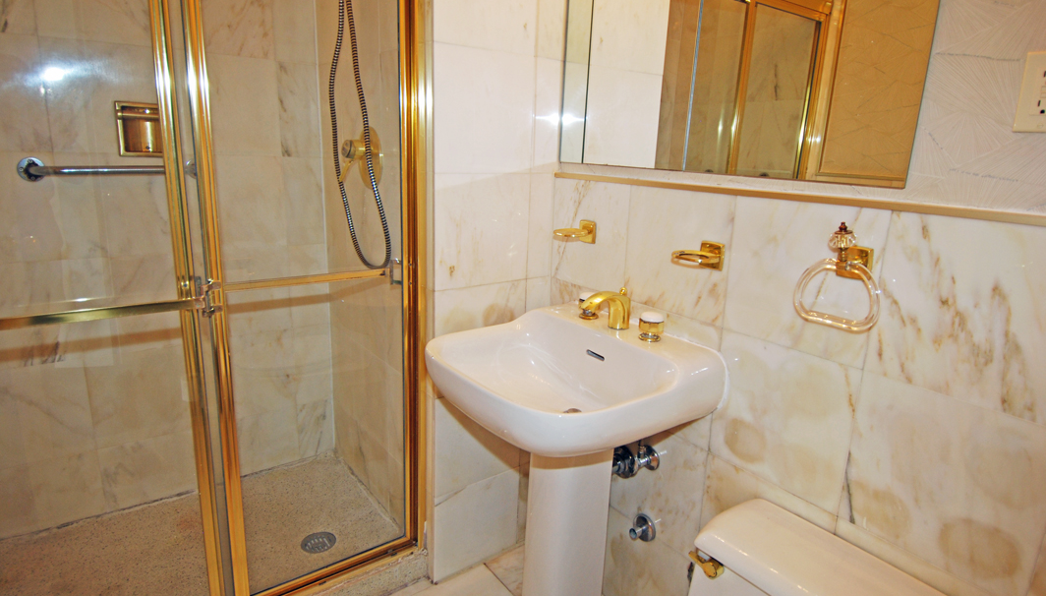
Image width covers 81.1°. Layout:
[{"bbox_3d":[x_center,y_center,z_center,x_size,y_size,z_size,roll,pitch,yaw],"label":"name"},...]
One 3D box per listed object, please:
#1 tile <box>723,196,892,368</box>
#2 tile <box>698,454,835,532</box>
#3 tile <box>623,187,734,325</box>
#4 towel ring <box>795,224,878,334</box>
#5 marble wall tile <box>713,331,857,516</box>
[{"bbox_3d":[0.539,-0.041,1.197,0.012,0.289,0.304,-8,17,-35],"label":"tile"},{"bbox_3d":[0.520,0.538,1.342,0.012,0.306,0.304,-8,17,-35],"label":"tile"},{"bbox_3d":[0.360,-0.106,1.436,0.012,0.289,0.306,-8,17,-35],"label":"tile"},{"bbox_3d":[0.567,-0.042,1.084,0.072,0.187,0.151,-8,17,-35],"label":"towel ring"},{"bbox_3d":[0.530,0.244,1.269,0.012,0.300,0.304,-8,17,-35],"label":"marble wall tile"}]

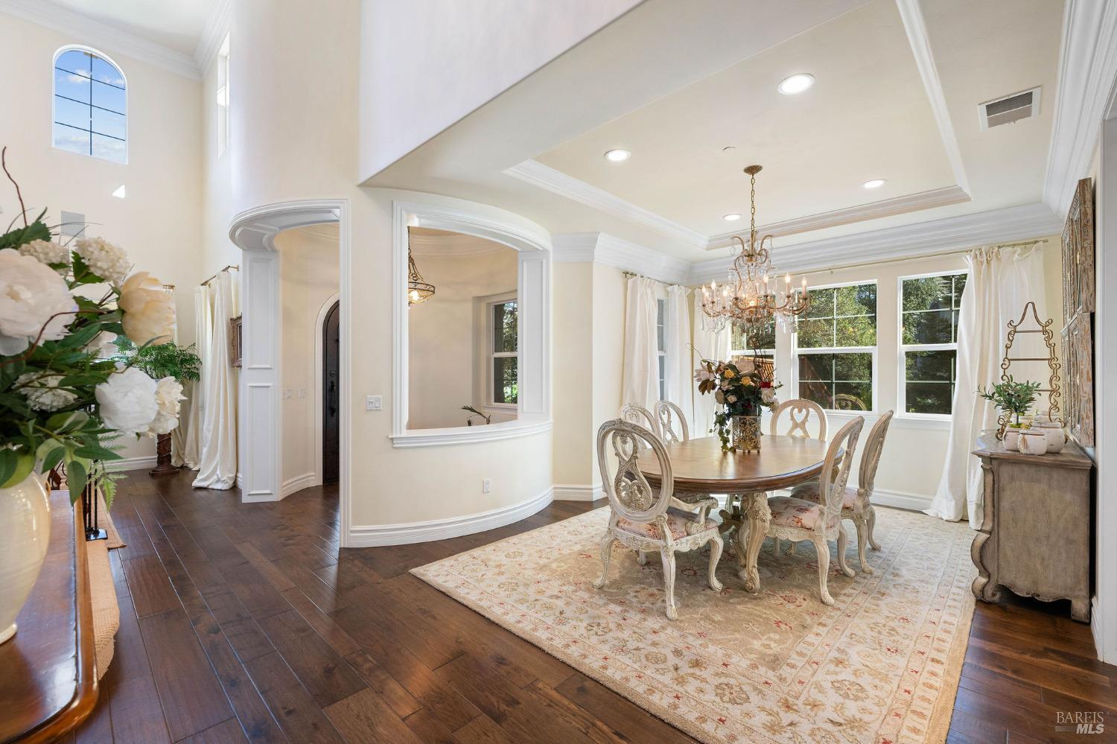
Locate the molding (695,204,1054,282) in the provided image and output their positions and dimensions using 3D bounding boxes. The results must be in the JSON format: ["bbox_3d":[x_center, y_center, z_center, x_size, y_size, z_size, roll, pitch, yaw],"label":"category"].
[{"bbox_3d":[3.054,-1.336,5.237,3.564,0.291,0.130,0,0,45],"label":"molding"}]

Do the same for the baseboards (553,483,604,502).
[{"bbox_3d":[0.240,1.350,5.248,0.586,0.165,0.160,0,0,-1],"label":"baseboards"}]

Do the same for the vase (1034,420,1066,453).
[{"bbox_3d":[2.927,0.400,2.788,0.165,0.155,0.165,0,0,45],"label":"vase"}]

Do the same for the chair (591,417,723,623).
[{"bbox_3d":[0.618,0.854,3.049,0.672,1.151,0.715,0,0,44],"label":"chair"}]

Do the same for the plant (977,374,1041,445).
[{"bbox_3d":[2.783,0.245,2.860,0.270,0.465,0.285,0,0,45],"label":"plant"}]

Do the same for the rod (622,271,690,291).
[{"bbox_3d":[1.243,-1.125,5.854,0.100,0.060,1.510,0,0,45],"label":"rod"}]

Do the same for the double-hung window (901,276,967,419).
[{"bbox_3d":[3.860,-0.262,4.573,0.852,1.470,0.090,0,0,45],"label":"double-hung window"}]

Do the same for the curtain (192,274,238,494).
[{"bbox_3d":[-4.064,0.086,5.510,0.600,2.539,0.340,0,0,45],"label":"curtain"}]

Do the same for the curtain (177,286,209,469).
[{"bbox_3d":[-5.125,0.074,6.556,0.560,2.553,0.300,0,0,45],"label":"curtain"}]

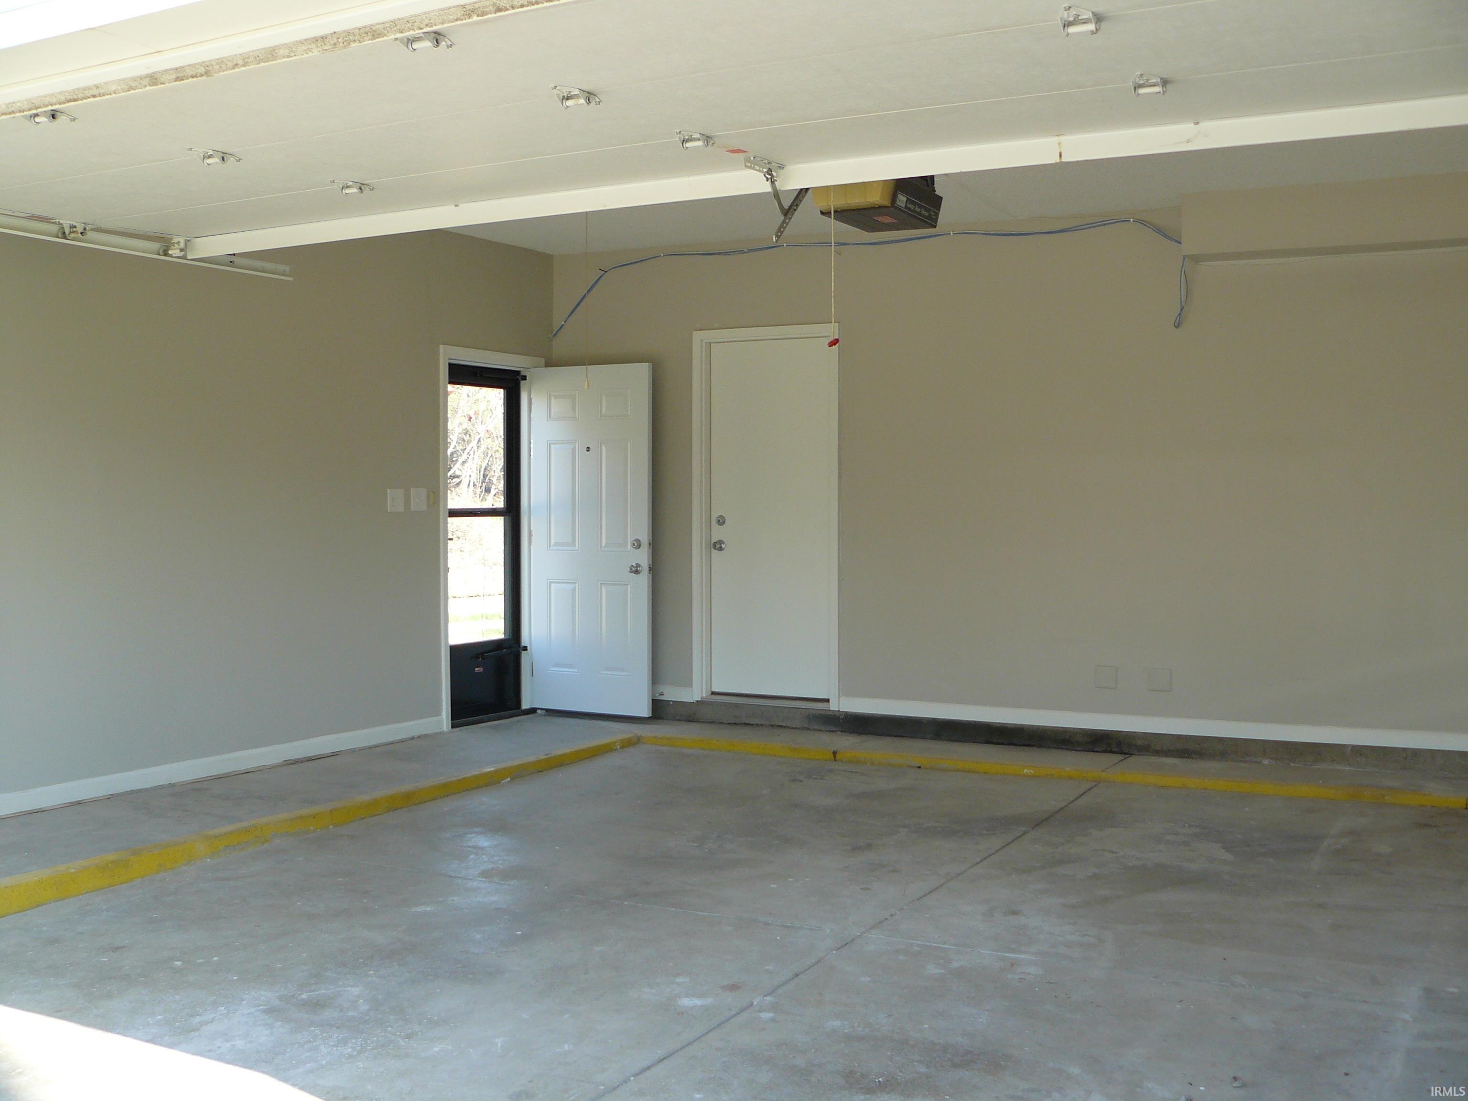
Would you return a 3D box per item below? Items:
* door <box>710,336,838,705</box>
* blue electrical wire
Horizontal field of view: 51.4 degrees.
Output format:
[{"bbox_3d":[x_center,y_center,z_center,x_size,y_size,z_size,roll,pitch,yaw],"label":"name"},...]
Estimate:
[{"bbox_3d":[0.220,-0.190,8.696,0.813,2.040,0.045,1,1,28],"label":"door"},{"bbox_3d":[0.559,-1.389,8.356,3.770,0.565,0.050,1,1,28],"label":"blue electrical wire"}]

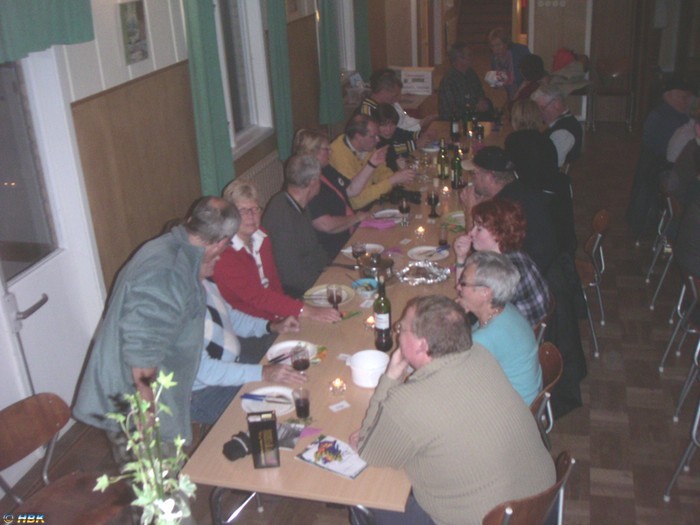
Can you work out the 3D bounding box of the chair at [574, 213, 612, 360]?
[{"bbox_3d":[1.272,0.064,4.522,0.500,0.800,0.450,7,25,20],"label":"chair"}]

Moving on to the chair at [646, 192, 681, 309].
[{"bbox_3d":[2.290,-0.134,5.119,0.480,0.780,0.460,3,23,14],"label":"chair"}]

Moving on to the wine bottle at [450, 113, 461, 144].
[{"bbox_3d":[0.833,-1.089,6.040,0.075,0.280,0.075,4,24,13],"label":"wine bottle"}]

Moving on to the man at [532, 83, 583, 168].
[{"bbox_3d":[1.374,-0.689,5.785,0.700,1.260,0.500,3,24,15],"label":"man"}]

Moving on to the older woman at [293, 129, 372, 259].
[{"bbox_3d":[-0.088,-0.221,4.882,0.720,1.280,0.530,9,26,27],"label":"older woman"}]

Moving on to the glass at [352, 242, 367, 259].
[{"bbox_3d":[0.050,-0.034,3.779,0.070,0.150,0.070,4,24,13],"label":"glass"}]

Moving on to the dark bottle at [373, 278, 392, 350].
[{"bbox_3d":[0.135,0.210,3.208,0.074,0.322,0.074,3,23,14],"label":"dark bottle"}]

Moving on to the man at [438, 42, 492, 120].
[{"bbox_3d":[1.026,-1.294,6.996,0.520,1.380,0.700,2,23,8],"label":"man"}]

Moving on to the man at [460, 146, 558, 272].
[{"bbox_3d":[0.902,-0.045,4.396,0.750,1.240,0.540,8,26,24],"label":"man"}]

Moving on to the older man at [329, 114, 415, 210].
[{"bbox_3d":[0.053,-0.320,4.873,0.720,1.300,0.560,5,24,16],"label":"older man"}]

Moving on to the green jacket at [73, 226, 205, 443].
[{"bbox_3d":[-0.761,0.260,2.865,0.480,0.800,0.580,11,17,-24],"label":"green jacket"}]

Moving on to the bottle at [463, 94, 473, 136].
[{"bbox_3d":[0.957,-1.187,6.225,0.077,0.310,0.077,4,24,13],"label":"bottle"}]

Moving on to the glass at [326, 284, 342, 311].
[{"bbox_3d":[-0.066,0.174,3.536,0.074,0.148,0.074,3,24,15],"label":"glass"}]

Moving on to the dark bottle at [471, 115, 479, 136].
[{"bbox_3d":[1.097,-1.213,6.747,0.066,0.205,0.066,3,23,14],"label":"dark bottle"}]

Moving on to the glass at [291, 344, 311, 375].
[{"bbox_3d":[-0.182,0.376,2.826,0.072,0.152,0.072,4,24,13],"label":"glass"}]

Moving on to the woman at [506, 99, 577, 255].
[{"bbox_3d":[1.181,-0.485,5.343,0.700,1.260,0.500,18,31,40],"label":"woman"}]

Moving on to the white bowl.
[{"bbox_3d":[0.075,0.421,3.003,0.155,0.092,0.155,-3,22,1],"label":"white bowl"}]

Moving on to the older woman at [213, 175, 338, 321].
[{"bbox_3d":[-0.371,0.275,3.780,0.720,1.280,0.530,16,30,38],"label":"older woman"}]

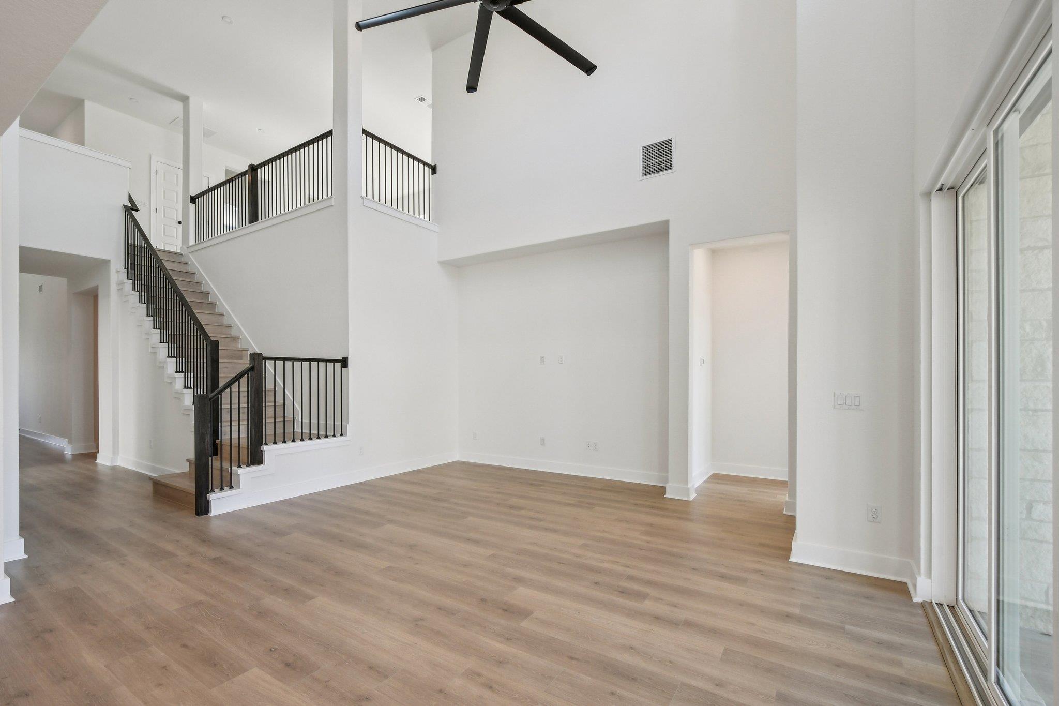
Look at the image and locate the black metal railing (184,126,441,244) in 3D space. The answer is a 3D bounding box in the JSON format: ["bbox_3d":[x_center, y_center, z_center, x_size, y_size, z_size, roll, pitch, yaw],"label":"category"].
[{"bbox_3d":[-3.598,-2.281,7.021,4.200,0.860,1.450,-1,-2,32],"label":"black metal railing"}]

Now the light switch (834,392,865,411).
[{"bbox_3d":[2.157,0.327,2.977,0.163,0.116,0.012,-1,-2,31],"label":"light switch"}]

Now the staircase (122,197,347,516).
[{"bbox_3d":[-4.401,-0.325,5.802,4.250,3.880,1.520,-1,-2,32],"label":"staircase"}]

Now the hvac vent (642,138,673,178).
[{"bbox_3d":[1.410,-2.139,4.851,0.395,0.405,0.025,-1,-2,31],"label":"hvac vent"}]

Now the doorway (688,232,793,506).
[{"bbox_3d":[2.123,0.201,4.497,0.934,2.690,0.140,-1,-2,31],"label":"doorway"}]

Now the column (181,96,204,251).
[{"bbox_3d":[-5.815,-3.099,7.630,0.250,2.640,0.210,-1,-2,32],"label":"column"}]

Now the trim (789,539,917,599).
[{"bbox_3d":[2.047,1.390,2.849,0.650,0.142,0.280,-1,-2,31],"label":"trim"}]

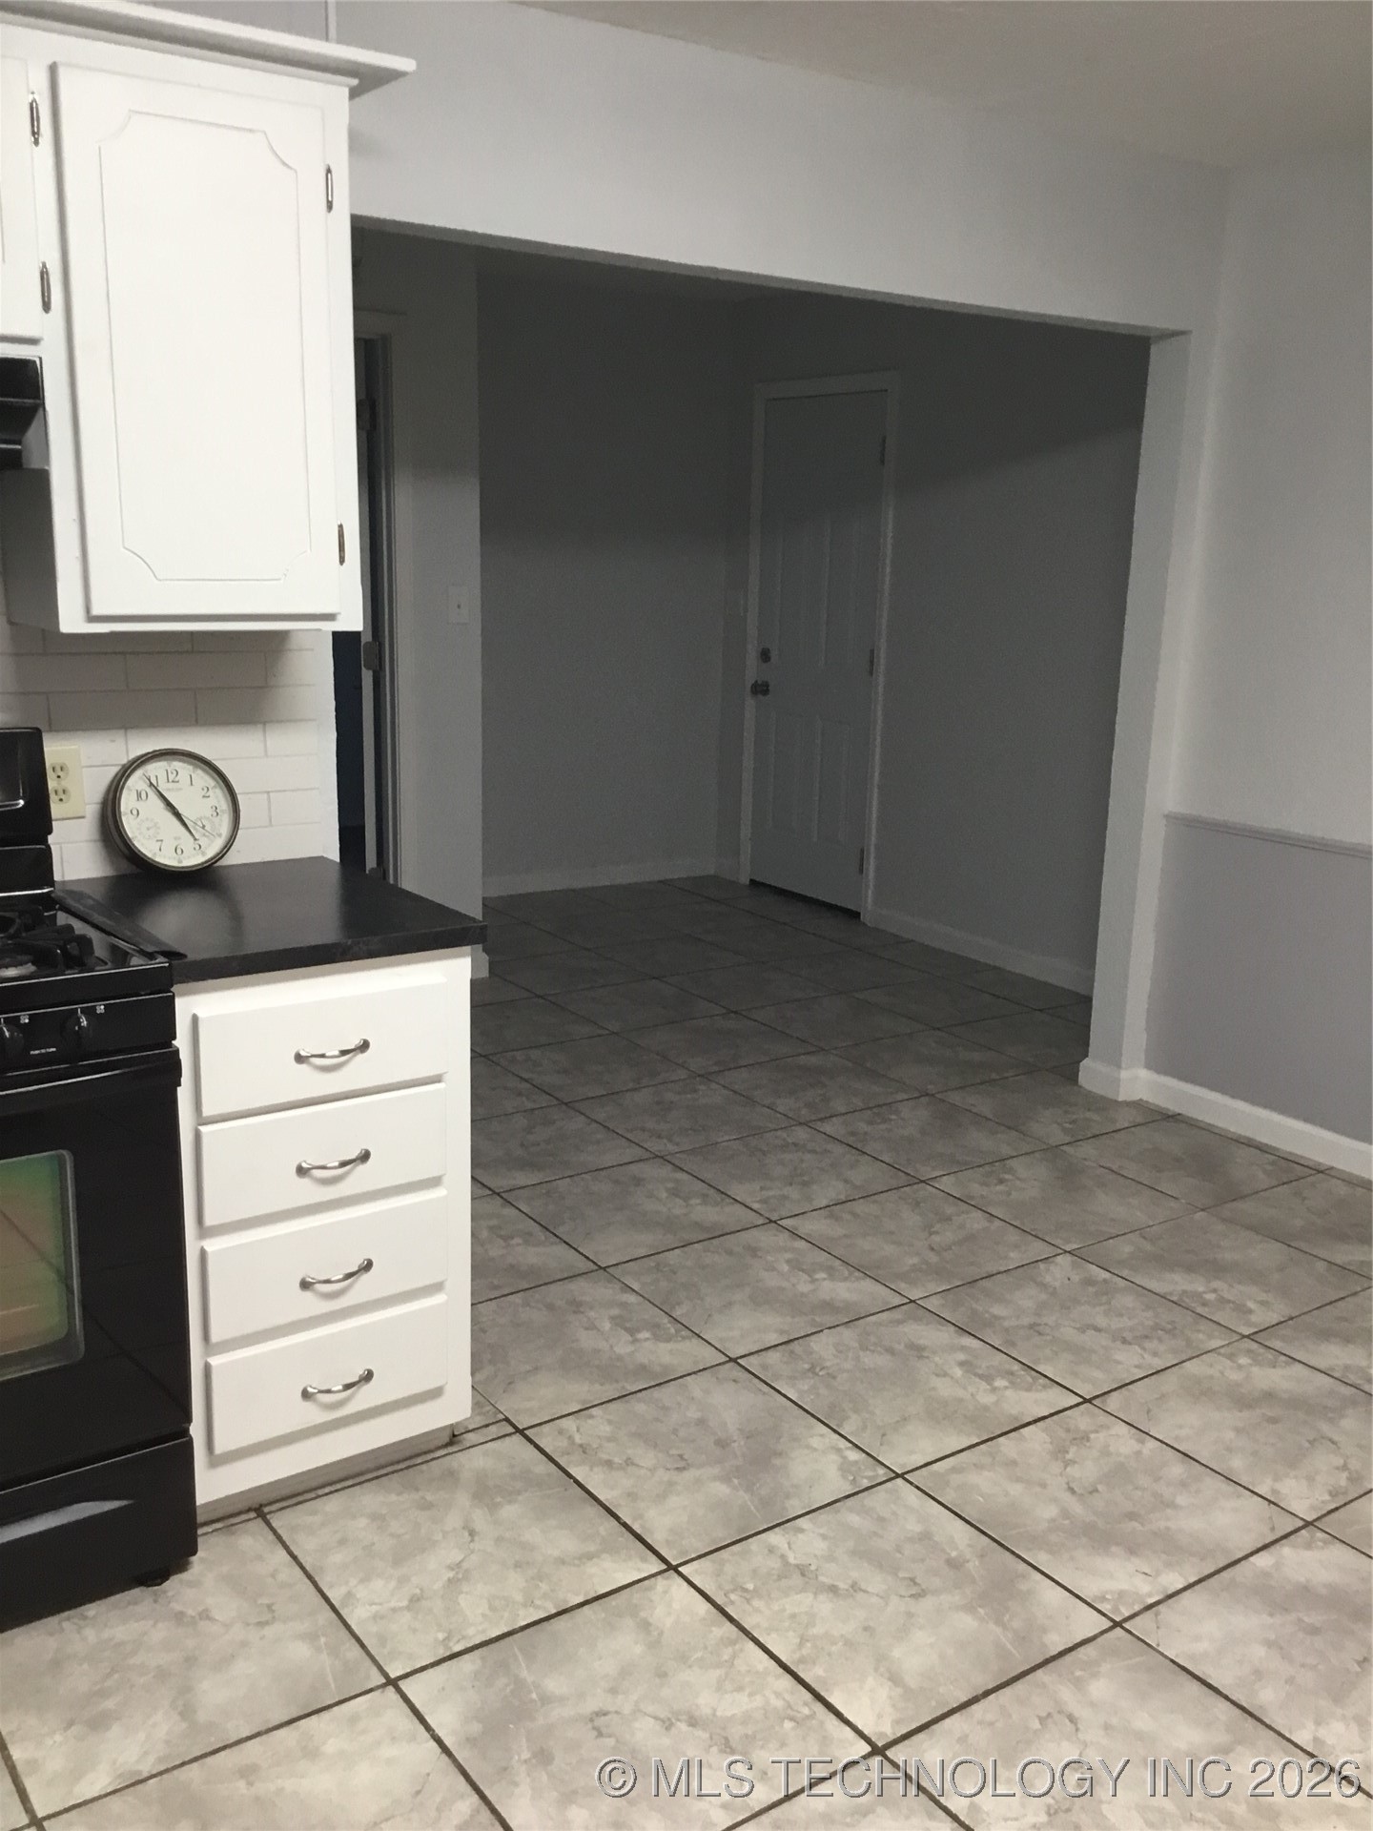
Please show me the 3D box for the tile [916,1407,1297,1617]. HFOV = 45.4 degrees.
[{"bbox_3d":[0.671,0.950,2.650,0.451,0.012,0.451,-7,16,-35],"label":"tile"}]

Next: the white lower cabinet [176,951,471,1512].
[{"bbox_3d":[-0.696,0.426,2.711,0.455,0.850,0.595,-7,16,-35],"label":"white lower cabinet"}]

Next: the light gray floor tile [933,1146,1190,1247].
[{"bbox_3d":[0.889,0.668,3.885,0.452,0.012,0.452,-7,16,-35],"label":"light gray floor tile"}]

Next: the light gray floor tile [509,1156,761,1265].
[{"bbox_3d":[-0.118,0.672,3.740,0.450,0.010,0.450,-7,16,-35],"label":"light gray floor tile"}]

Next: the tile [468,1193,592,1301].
[{"bbox_3d":[-0.489,0.719,3.473,0.451,0.012,0.451,-7,16,-35],"label":"tile"}]

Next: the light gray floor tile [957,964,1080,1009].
[{"bbox_3d":[1.138,0.258,5.702,0.245,0.010,0.450,-7,16,-35],"label":"light gray floor tile"}]

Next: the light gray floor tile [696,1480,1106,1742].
[{"bbox_3d":[0.299,0.998,2.395,0.450,0.010,0.450,-7,16,-35],"label":"light gray floor tile"}]

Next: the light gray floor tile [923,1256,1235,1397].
[{"bbox_3d":[0.780,0.809,3.265,0.452,0.012,0.452,-7,16,-35],"label":"light gray floor tile"}]

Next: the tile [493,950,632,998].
[{"bbox_3d":[-0.424,0.205,5.691,0.452,0.012,0.452,-7,16,-35],"label":"tile"}]

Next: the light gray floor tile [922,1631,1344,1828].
[{"bbox_3d":[0.562,1.091,2.033,0.450,0.010,0.450,-7,16,-35],"label":"light gray floor tile"}]

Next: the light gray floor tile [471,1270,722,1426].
[{"bbox_3d":[-0.228,0.812,3.109,0.452,0.012,0.452,-7,16,-35],"label":"light gray floor tile"}]

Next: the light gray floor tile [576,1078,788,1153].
[{"bbox_3d":[-0.008,0.532,4.361,0.450,0.010,0.450,-7,16,-35],"label":"light gray floor tile"}]

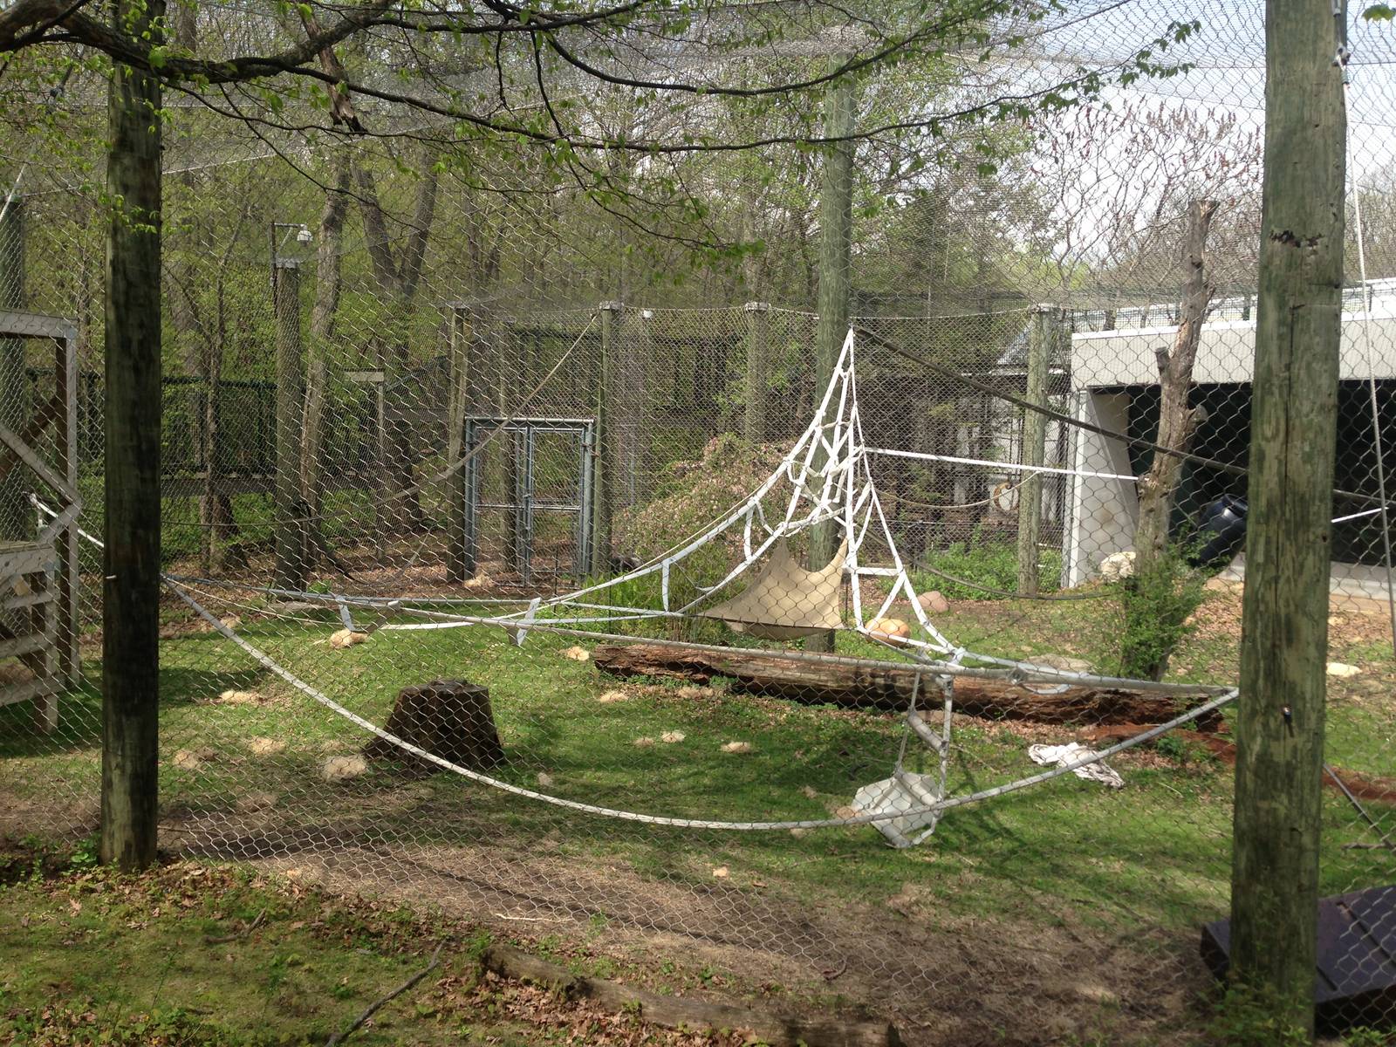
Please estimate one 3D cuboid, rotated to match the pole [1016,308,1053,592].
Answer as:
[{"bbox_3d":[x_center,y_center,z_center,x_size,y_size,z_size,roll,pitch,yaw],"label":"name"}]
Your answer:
[{"bbox_3d":[4.330,-0.961,17.248,0.240,3.740,0.240,2,4,14],"label":"pole"}]

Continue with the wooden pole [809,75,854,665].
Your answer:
[{"bbox_3d":[1.099,-1.310,11.000,0.240,4.804,0.240,2,3,5],"label":"wooden pole"}]

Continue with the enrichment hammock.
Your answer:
[{"bbox_3d":[0.561,0.479,10.000,1.060,0.680,0.800,1,4,-3],"label":"enrichment hammock"}]

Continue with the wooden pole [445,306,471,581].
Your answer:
[{"bbox_3d":[-3.079,-1.009,17.000,0.240,3.520,0.240,1,3,-10],"label":"wooden pole"}]

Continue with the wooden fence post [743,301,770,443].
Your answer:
[{"bbox_3d":[0.716,-0.996,16.800,0.270,3.588,0.270,1,3,2],"label":"wooden fence post"}]

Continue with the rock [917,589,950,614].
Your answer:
[{"bbox_3d":[2.502,0.832,14.100,0.360,0.250,0.320,2,3,10],"label":"rock"}]

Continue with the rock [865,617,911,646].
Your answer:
[{"bbox_3d":[1.837,1.044,12.917,0.430,0.230,0.360,2,4,8],"label":"rock"}]

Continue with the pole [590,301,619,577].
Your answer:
[{"bbox_3d":[-1.184,-1.083,17.300,0.250,3.583,0.250,2,3,-4],"label":"pole"}]

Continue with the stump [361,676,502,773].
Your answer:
[{"bbox_3d":[-1.554,1.201,8.037,0.790,0.460,0.700,1,4,-11],"label":"stump"}]

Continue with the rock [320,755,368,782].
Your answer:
[{"bbox_3d":[-2.021,1.390,7.666,0.260,0.110,0.210,0,4,-15],"label":"rock"}]

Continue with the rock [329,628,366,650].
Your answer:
[{"bbox_3d":[-3.110,1.031,11.900,0.350,0.150,0.270,0,4,-15],"label":"rock"}]

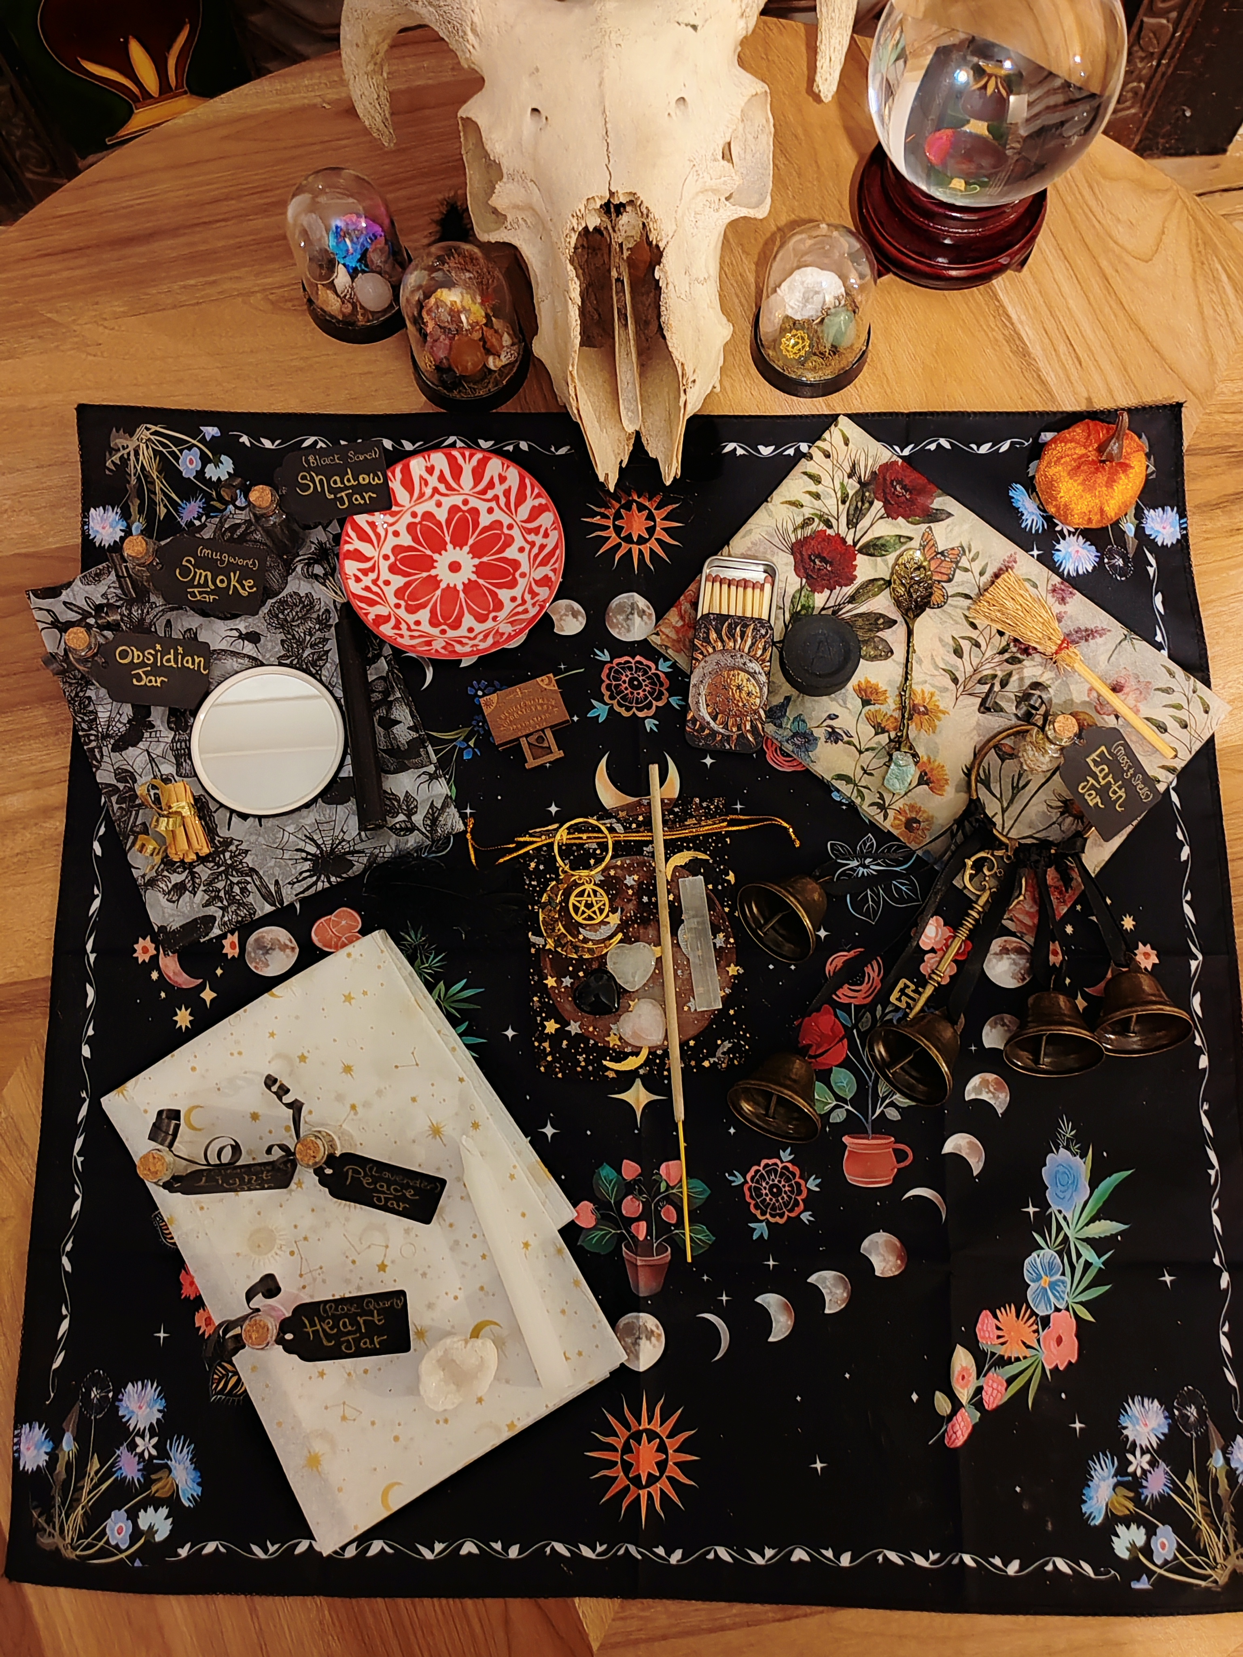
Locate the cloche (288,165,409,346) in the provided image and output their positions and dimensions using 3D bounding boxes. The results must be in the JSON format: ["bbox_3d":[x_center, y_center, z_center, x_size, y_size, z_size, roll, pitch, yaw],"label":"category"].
[{"bbox_3d":[-0.121,-0.258,0.571,0.055,0.071,0.055,0,81,2],"label":"cloche"}]

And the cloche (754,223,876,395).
[{"bbox_3d":[0.085,-0.229,0.558,0.055,0.071,0.055,0,81,2],"label":"cloche"}]

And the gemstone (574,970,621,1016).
[{"bbox_3d":[-0.010,0.070,0.553,0.020,0.010,0.020,44,85,7],"label":"gemstone"}]

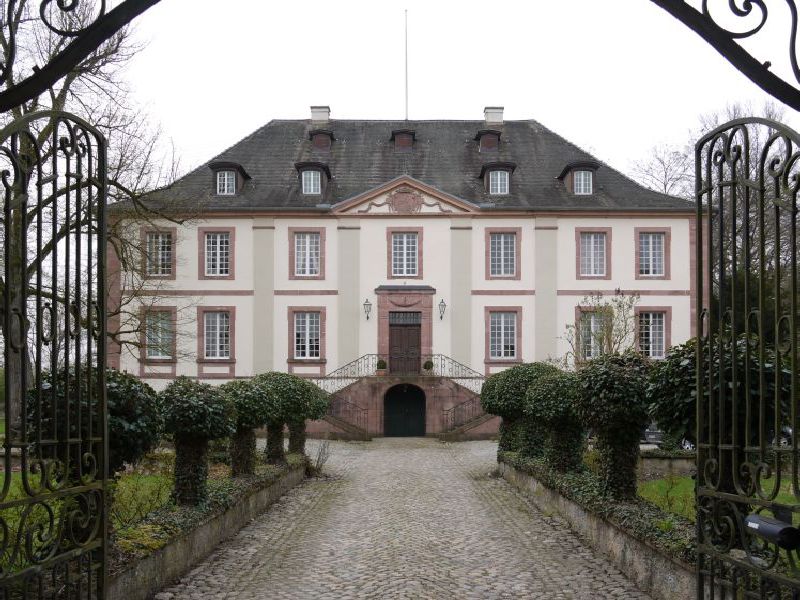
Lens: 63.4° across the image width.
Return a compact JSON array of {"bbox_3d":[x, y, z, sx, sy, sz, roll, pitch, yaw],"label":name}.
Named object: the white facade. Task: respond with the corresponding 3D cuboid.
[{"bbox_3d":[0.323,0.116,29.900,27.300,11.500,1.200,0,-3,0],"label":"white facade"}]

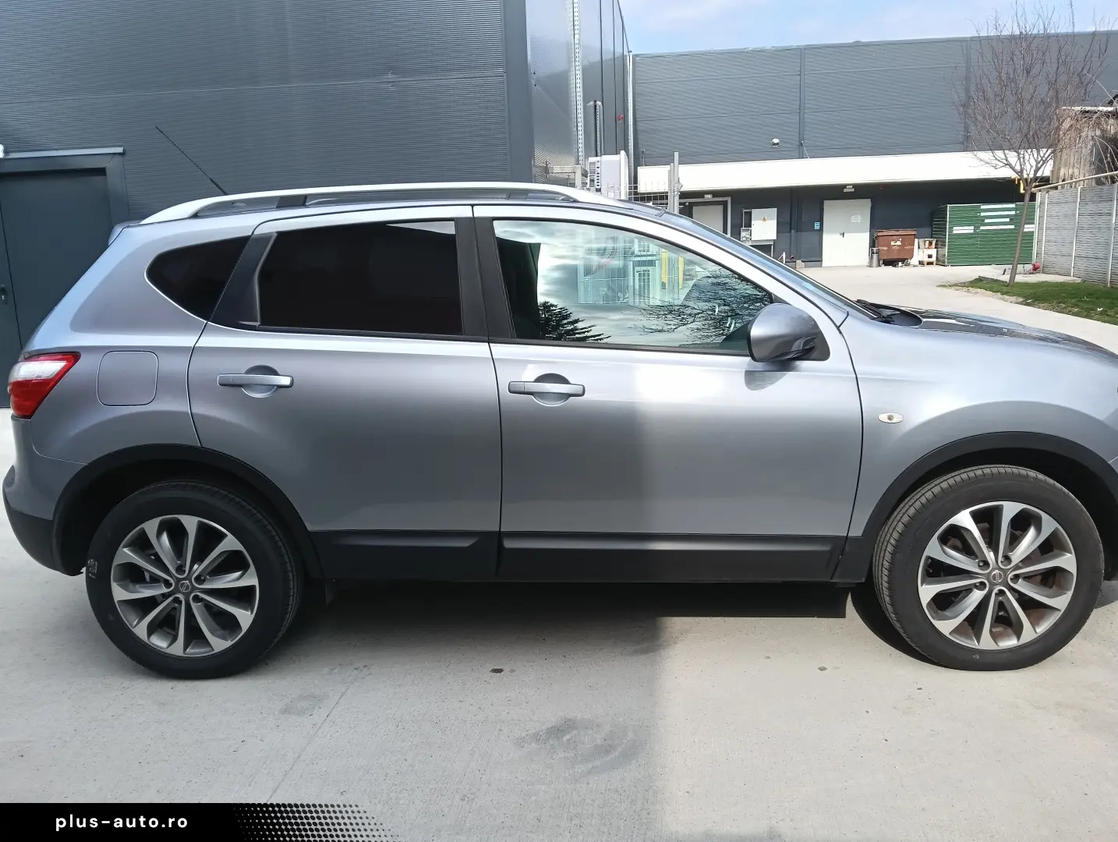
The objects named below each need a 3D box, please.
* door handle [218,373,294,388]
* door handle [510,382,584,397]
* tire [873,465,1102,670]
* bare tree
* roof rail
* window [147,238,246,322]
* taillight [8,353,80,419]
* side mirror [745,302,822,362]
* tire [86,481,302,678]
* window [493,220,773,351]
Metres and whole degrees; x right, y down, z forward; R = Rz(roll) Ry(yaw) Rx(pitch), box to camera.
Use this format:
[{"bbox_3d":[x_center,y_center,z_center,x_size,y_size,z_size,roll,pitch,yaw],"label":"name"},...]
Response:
[{"bbox_3d":[-0.949,-0.126,2.745,0.240,0.045,0.050,-1,10,2],"label":"door handle"},{"bbox_3d":[-0.039,-0.101,2.717,0.240,0.045,0.050,-1,10,2],"label":"door handle"},{"bbox_3d":[1.395,0.474,2.872,0.680,0.675,0.220,-1,10,2],"label":"tire"},{"bbox_3d":[10.197,-5.837,18.674,3.150,5.800,3.100,4,12,28],"label":"bare tree"},{"bbox_3d":[-0.609,-0.731,2.898,1.620,0.100,0.075,-1,10,2],"label":"roof rail"},{"bbox_3d":[-1.186,-0.465,2.856,0.340,0.270,0.060,-2,-11,7],"label":"window"},{"bbox_3d":[-1.727,-0.127,2.939,0.400,0.220,0.280,-1,10,2],"label":"taillight"},{"bbox_3d":[0.670,-0.267,2.616,0.220,0.175,0.240,-1,10,2],"label":"side mirror"},{"bbox_3d":[-1.232,0.526,2.978,0.680,0.675,0.220,-1,10,2],"label":"tire"},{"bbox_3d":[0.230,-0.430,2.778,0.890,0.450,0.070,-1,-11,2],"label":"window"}]

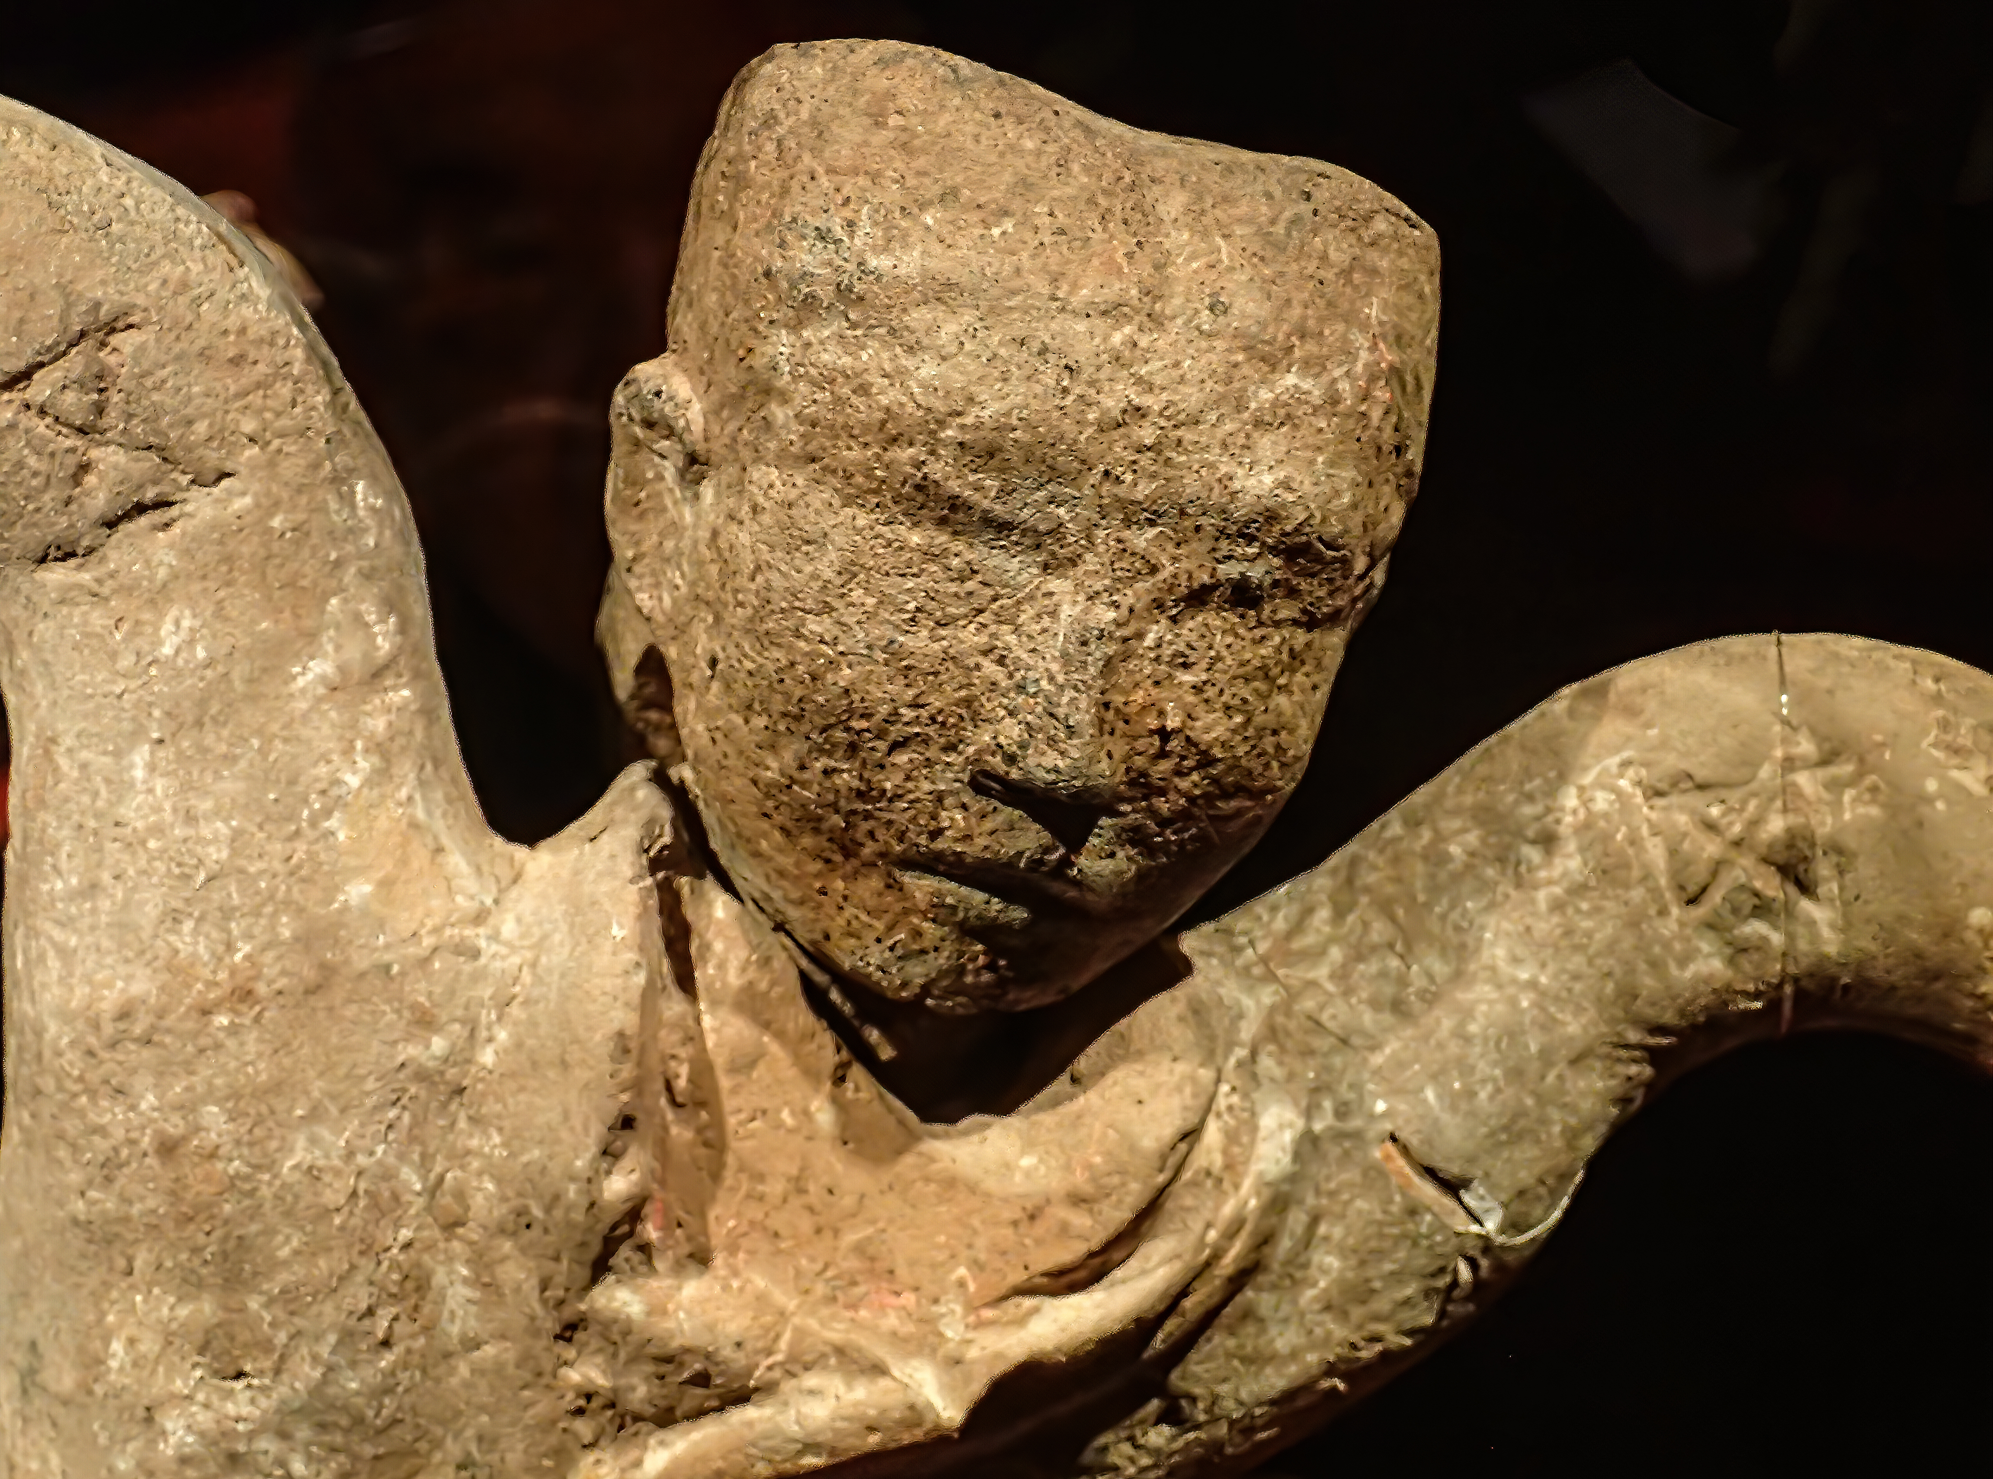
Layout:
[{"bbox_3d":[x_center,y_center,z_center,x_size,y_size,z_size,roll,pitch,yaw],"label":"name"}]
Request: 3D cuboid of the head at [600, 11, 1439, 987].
[{"bbox_3d":[0.004,-0.035,0.610,0.117,0.140,0.100,11,13,-22],"label":"head"}]

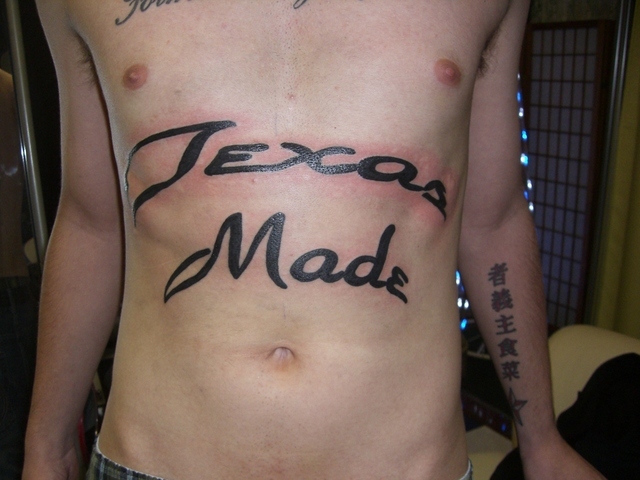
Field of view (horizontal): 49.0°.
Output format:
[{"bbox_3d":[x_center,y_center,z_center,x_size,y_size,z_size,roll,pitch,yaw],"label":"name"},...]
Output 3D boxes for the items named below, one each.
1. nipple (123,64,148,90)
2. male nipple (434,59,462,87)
[{"bbox_3d":[-0.144,-0.127,0.550,0.021,0.020,0.008,5,16,16],"label":"nipple"},{"bbox_3d":[0.101,-0.131,0.550,0.022,0.021,0.008,-5,16,-16],"label":"male nipple"}]

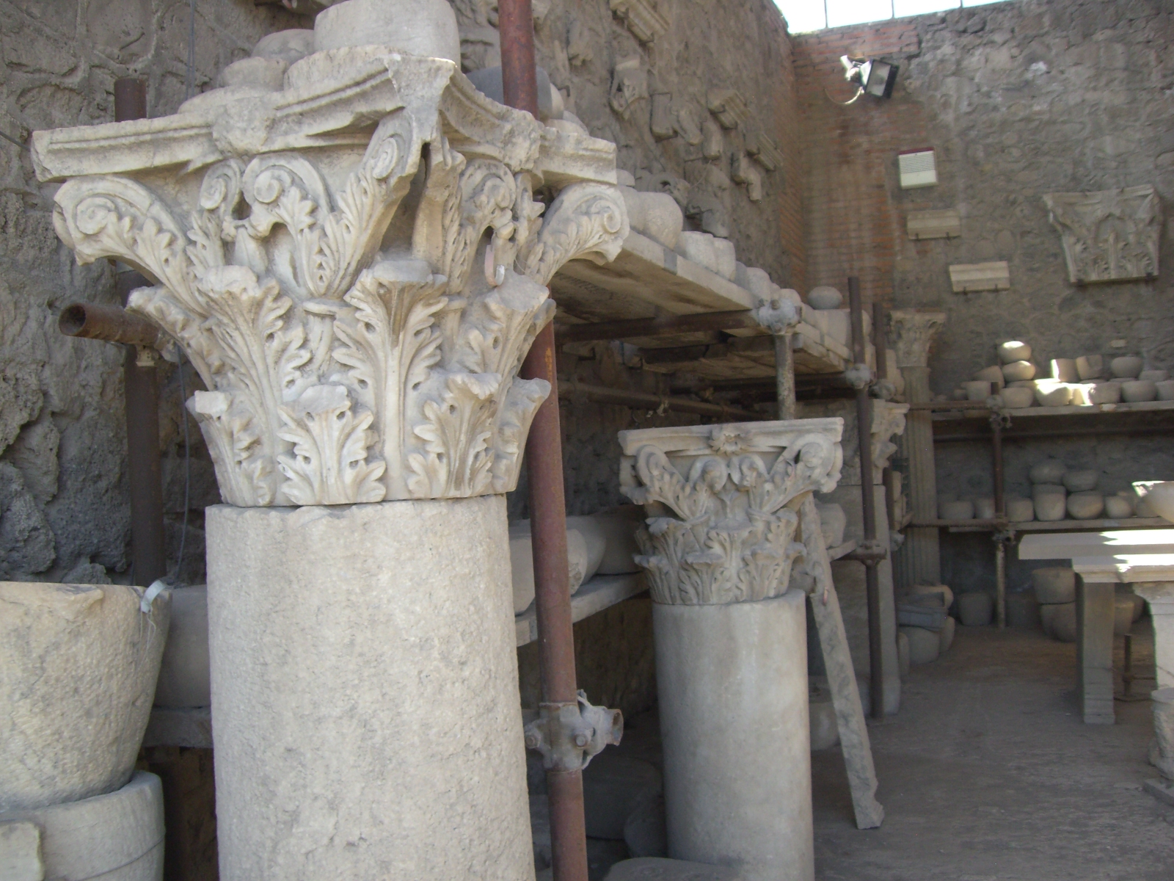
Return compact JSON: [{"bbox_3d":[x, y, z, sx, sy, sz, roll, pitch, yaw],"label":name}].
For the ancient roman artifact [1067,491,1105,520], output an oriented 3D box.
[{"bbox_3d":[3.705,0.487,9.579,0.265,0.200,0.265,-3,-1,18],"label":"ancient roman artifact"}]

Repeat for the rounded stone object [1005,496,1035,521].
[{"bbox_3d":[3.268,0.519,9.717,0.215,0.180,0.215,-3,-1,18],"label":"rounded stone object"}]

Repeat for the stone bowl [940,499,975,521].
[{"bbox_3d":[2.838,0.545,9.884,0.260,0.170,0.260,-3,-1,18],"label":"stone bowl"}]

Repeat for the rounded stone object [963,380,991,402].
[{"bbox_3d":[2.452,-0.310,8.077,0.178,0.127,0.178,-3,0,17],"label":"rounded stone object"}]

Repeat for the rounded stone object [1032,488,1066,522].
[{"bbox_3d":[3.466,0.481,9.655,0.250,0.250,0.250,-3,-1,18],"label":"rounded stone object"}]

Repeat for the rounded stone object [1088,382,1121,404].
[{"bbox_3d":[3.152,-0.288,7.846,0.206,0.129,0.206,-3,0,17],"label":"rounded stone object"}]

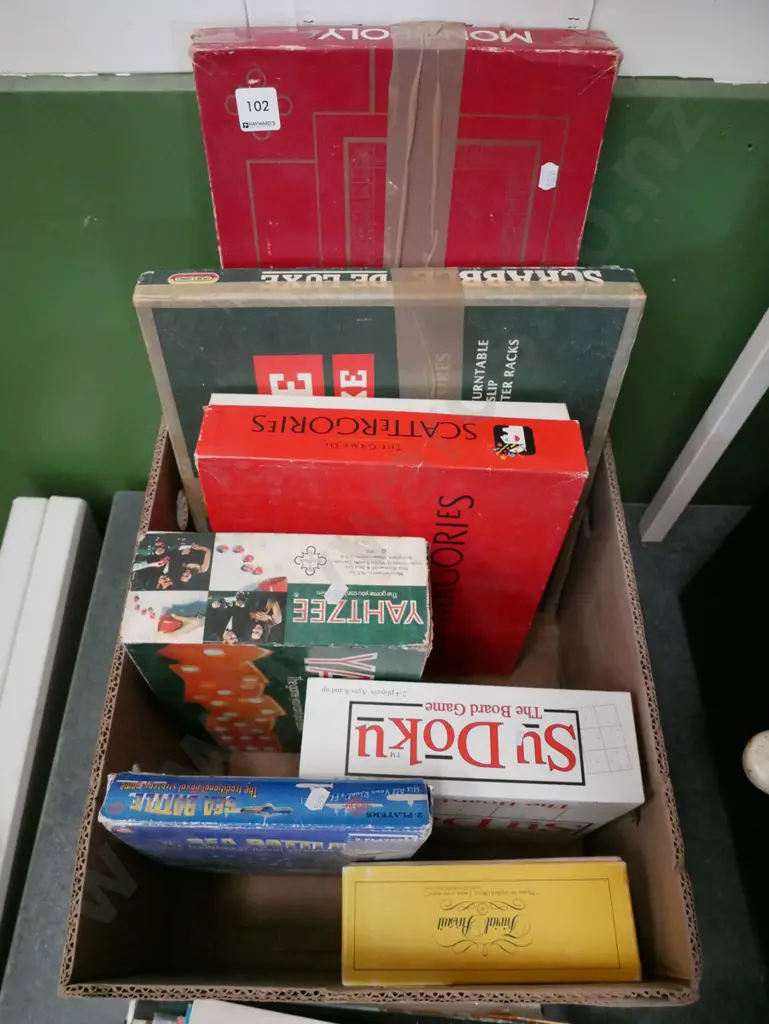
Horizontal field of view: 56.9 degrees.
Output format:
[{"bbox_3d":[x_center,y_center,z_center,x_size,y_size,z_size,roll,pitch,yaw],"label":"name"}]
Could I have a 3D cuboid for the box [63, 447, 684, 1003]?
[{"bbox_3d":[-0.001,0.132,0.641,0.392,0.234,0.490,0,61,0],"label":"box"}]

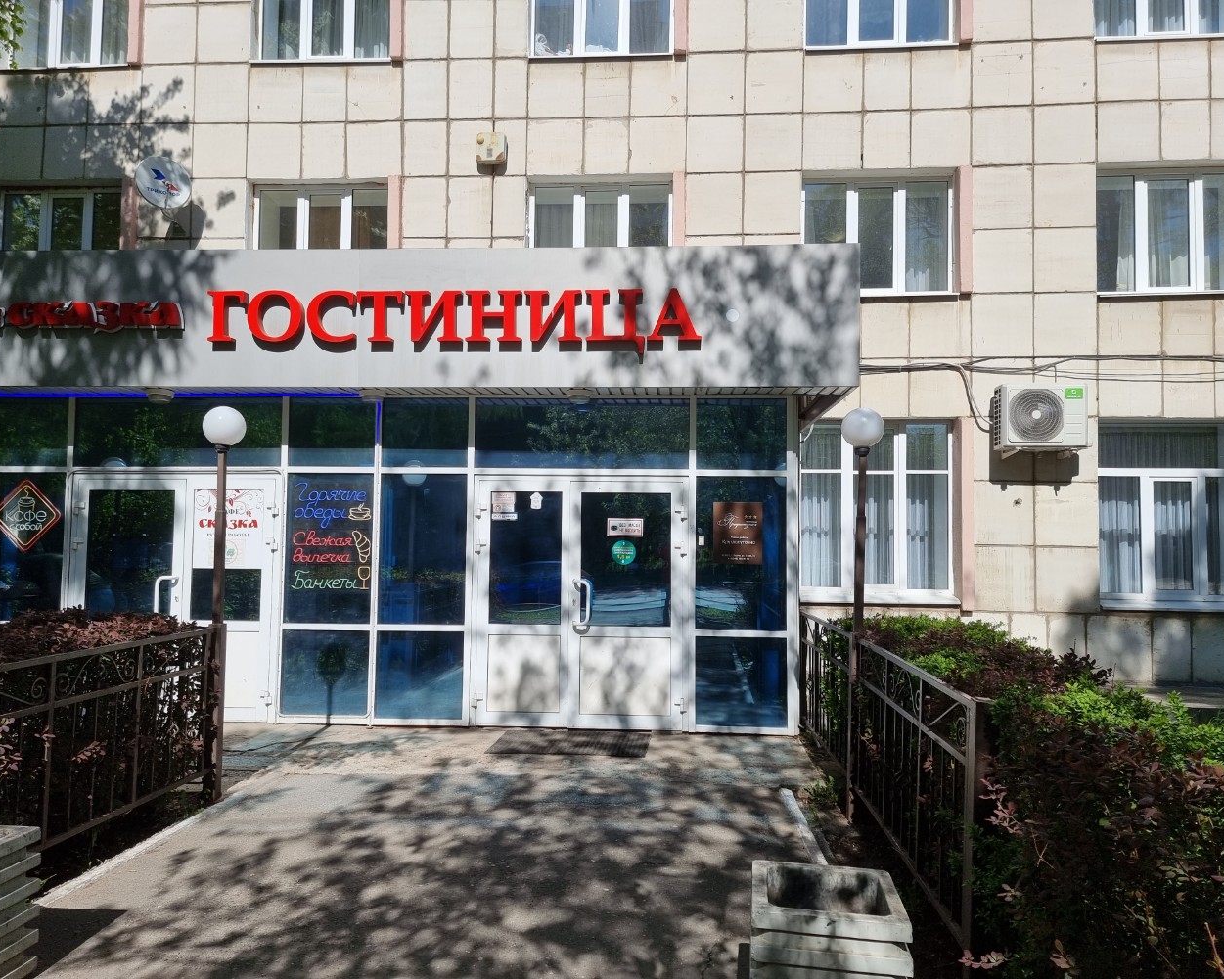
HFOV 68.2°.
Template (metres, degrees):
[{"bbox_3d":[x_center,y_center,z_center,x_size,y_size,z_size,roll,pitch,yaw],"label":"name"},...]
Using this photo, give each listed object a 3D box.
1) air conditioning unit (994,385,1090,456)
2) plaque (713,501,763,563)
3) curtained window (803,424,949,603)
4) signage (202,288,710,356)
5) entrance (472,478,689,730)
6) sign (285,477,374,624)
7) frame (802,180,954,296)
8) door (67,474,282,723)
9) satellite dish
[{"bbox_3d":[4.481,-0.749,9.474,0.869,0.665,0.310,0,-3,4],"label":"air conditioning unit"},{"bbox_3d":[1.039,0.356,7.446,0.407,0.511,0.020,1,-3,4],"label":"plaque"},{"bbox_3d":[2.896,0.250,9.963,1.694,2.005,0.160,0,-3,4],"label":"curtained window"},{"bbox_3d":[-1.269,-1.320,7.143,3.926,0.524,0.110,1,-3,4],"label":"signage"},{"bbox_3d":[-0.276,0.926,7.468,1.799,2.058,0.130,0,-3,4],"label":"entrance"},{"bbox_3d":[-2.405,0.512,7.718,0.769,1.251,0.040,1,-3,4],"label":"sign"},{"bbox_3d":[2.946,-2.811,10.120,1.680,1.325,0.120,0,-3,4],"label":"frame"},{"bbox_3d":[-3.749,0.909,7.756,1.908,2.123,0.100,1,-3,4],"label":"door"},{"bbox_3d":[-5.356,-3.655,10.791,0.620,0.650,0.330,2,-3,-29],"label":"satellite dish"}]

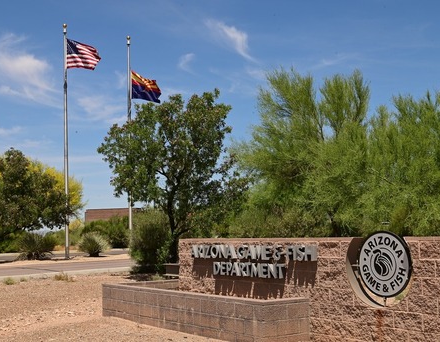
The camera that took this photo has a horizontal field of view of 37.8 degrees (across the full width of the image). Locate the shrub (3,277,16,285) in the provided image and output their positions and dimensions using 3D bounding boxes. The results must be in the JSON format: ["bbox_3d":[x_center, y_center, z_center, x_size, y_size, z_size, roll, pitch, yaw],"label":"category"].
[{"bbox_3d":[-6.100,3.173,18.607,0.348,0.229,0.330,0,-5,-18],"label":"shrub"}]

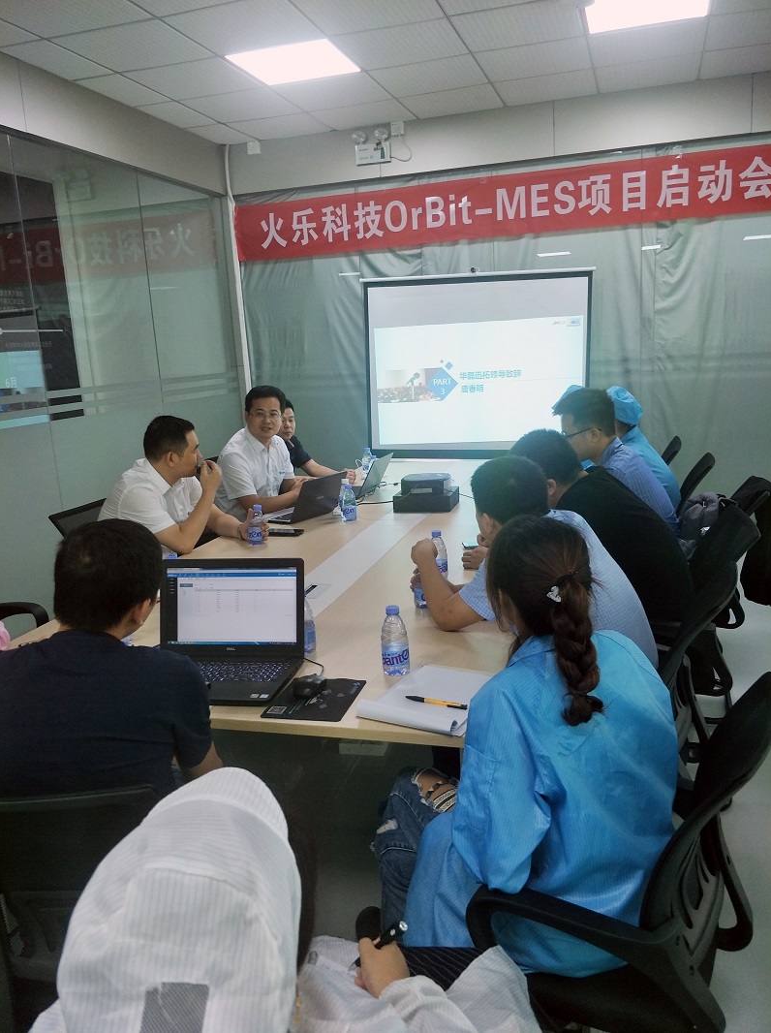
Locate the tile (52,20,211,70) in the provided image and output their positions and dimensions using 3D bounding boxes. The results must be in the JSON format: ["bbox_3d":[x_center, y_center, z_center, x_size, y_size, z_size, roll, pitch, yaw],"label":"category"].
[{"bbox_3d":[-1.258,-2.389,3.633,0.610,0.020,0.562,2,15,18],"label":"tile"}]

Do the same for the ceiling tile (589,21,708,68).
[{"bbox_3d":[1.420,-2.542,3.859,0.600,0.020,0.585,3,16,18],"label":"ceiling tile"}]

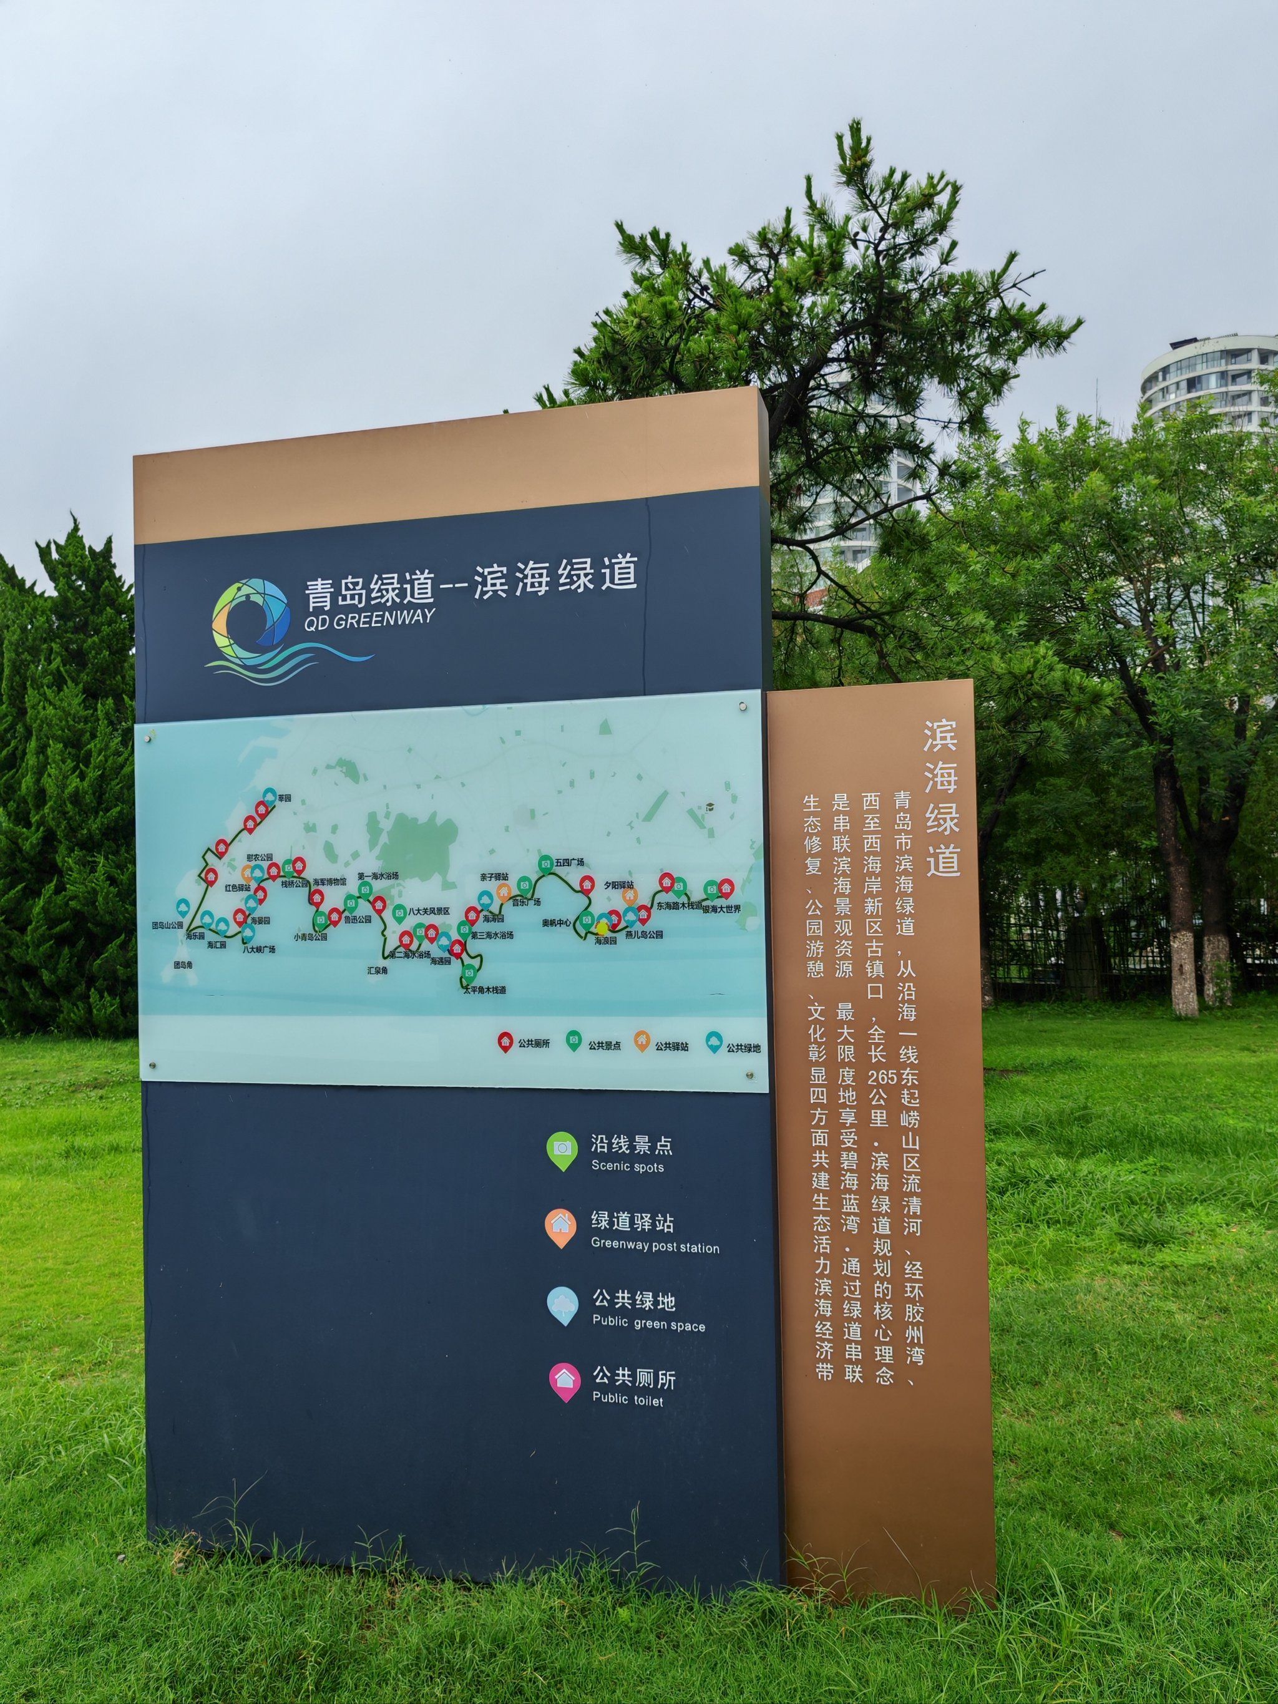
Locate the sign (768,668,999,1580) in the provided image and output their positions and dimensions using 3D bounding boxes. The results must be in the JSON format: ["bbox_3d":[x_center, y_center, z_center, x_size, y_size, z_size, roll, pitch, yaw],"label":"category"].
[{"bbox_3d":[0.497,0.578,2.729,0.416,1.829,0.084,-1,-1,14],"label":"sign"}]

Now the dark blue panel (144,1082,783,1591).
[{"bbox_3d":[-0.409,1.011,2.914,1.450,1.012,0.129,-1,-1,14],"label":"dark blue panel"}]

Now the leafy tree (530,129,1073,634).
[{"bbox_3d":[1.118,-1.680,9.029,3.900,6.585,3.700,-1,-1,0],"label":"leafy tree"}]

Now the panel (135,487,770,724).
[{"bbox_3d":[-0.437,-0.515,2.940,1.450,0.417,0.129,-1,-1,14],"label":"panel"}]

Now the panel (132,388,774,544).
[{"bbox_3d":[-0.443,-0.826,2.946,1.450,0.206,0.129,-1,-1,14],"label":"panel"}]

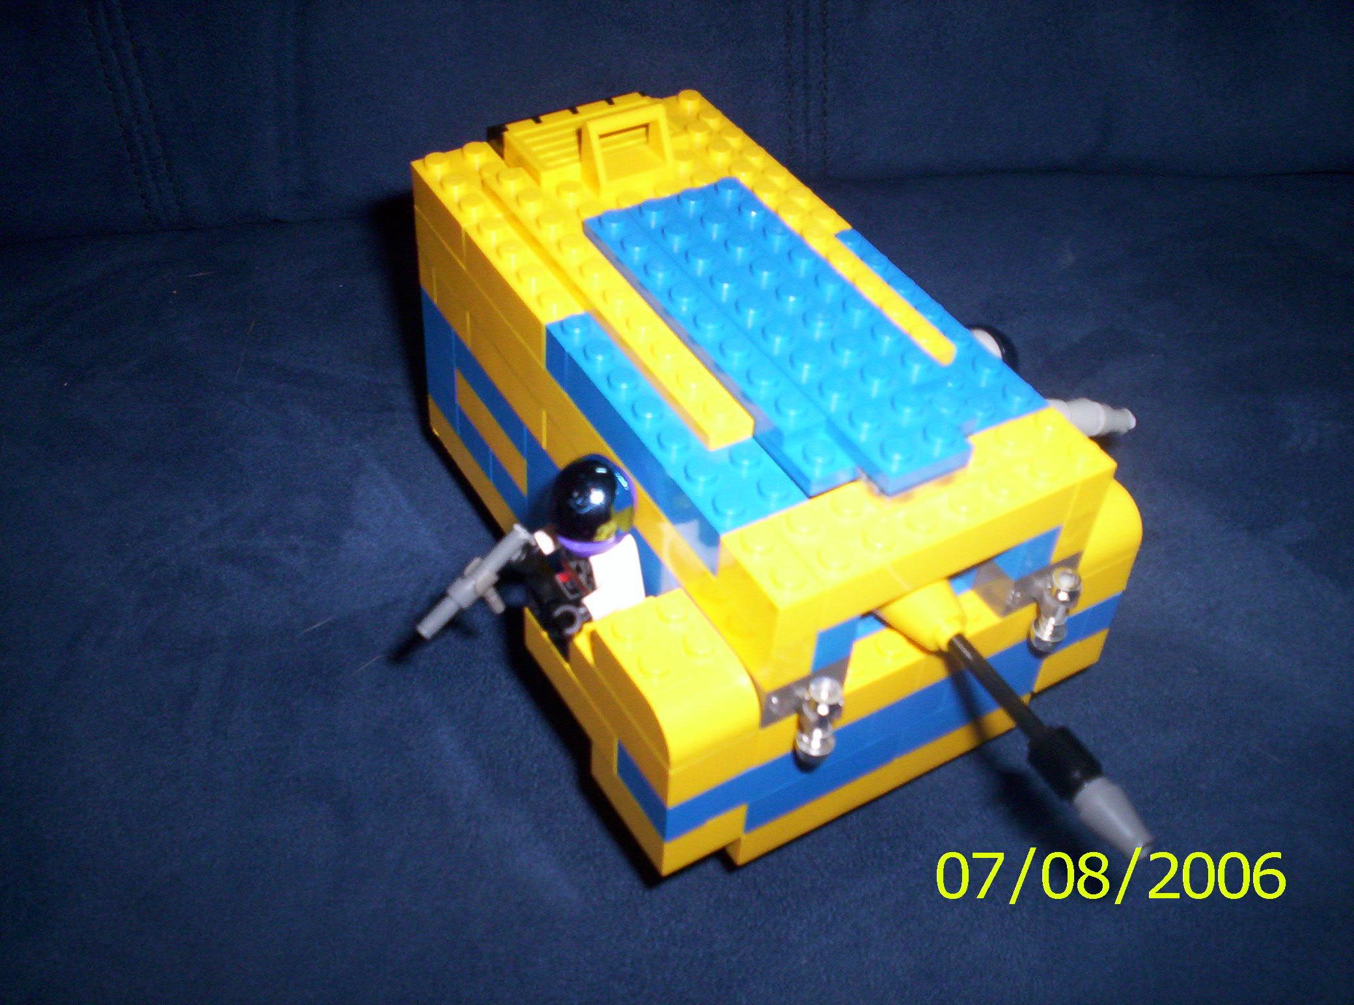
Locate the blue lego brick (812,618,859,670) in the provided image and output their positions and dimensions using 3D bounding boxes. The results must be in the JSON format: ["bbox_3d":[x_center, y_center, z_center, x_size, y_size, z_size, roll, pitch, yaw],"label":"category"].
[{"bbox_3d":[0.022,0.018,0.219,0.008,0.010,0.010,-21,50,-24],"label":"blue lego brick"}]

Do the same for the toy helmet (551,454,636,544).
[{"bbox_3d":[-0.013,0.000,0.230,0.014,0.015,0.014,8,44,3],"label":"toy helmet"}]

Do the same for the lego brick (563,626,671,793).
[{"bbox_3d":[-0.002,0.031,0.231,0.016,0.010,0.032,-21,50,-24],"label":"lego brick"}]

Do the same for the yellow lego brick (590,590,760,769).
[{"bbox_3d":[0.000,0.026,0.222,0.016,0.011,0.024,-21,50,-24],"label":"yellow lego brick"}]

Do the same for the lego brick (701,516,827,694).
[{"bbox_3d":[0.013,0.015,0.214,0.008,0.021,0.016,-21,50,-24],"label":"lego brick"}]

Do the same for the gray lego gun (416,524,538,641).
[{"bbox_3d":[-0.033,0.015,0.240,0.025,0.013,0.005,-45,60,-11],"label":"gray lego gun"}]

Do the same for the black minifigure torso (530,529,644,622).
[{"bbox_3d":[-0.014,0.011,0.239,0.017,0.013,0.011,8,44,3],"label":"black minifigure torso"}]

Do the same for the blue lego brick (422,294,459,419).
[{"bbox_3d":[-0.043,-0.032,0.305,0.015,0.029,0.016,-21,50,-24],"label":"blue lego brick"}]

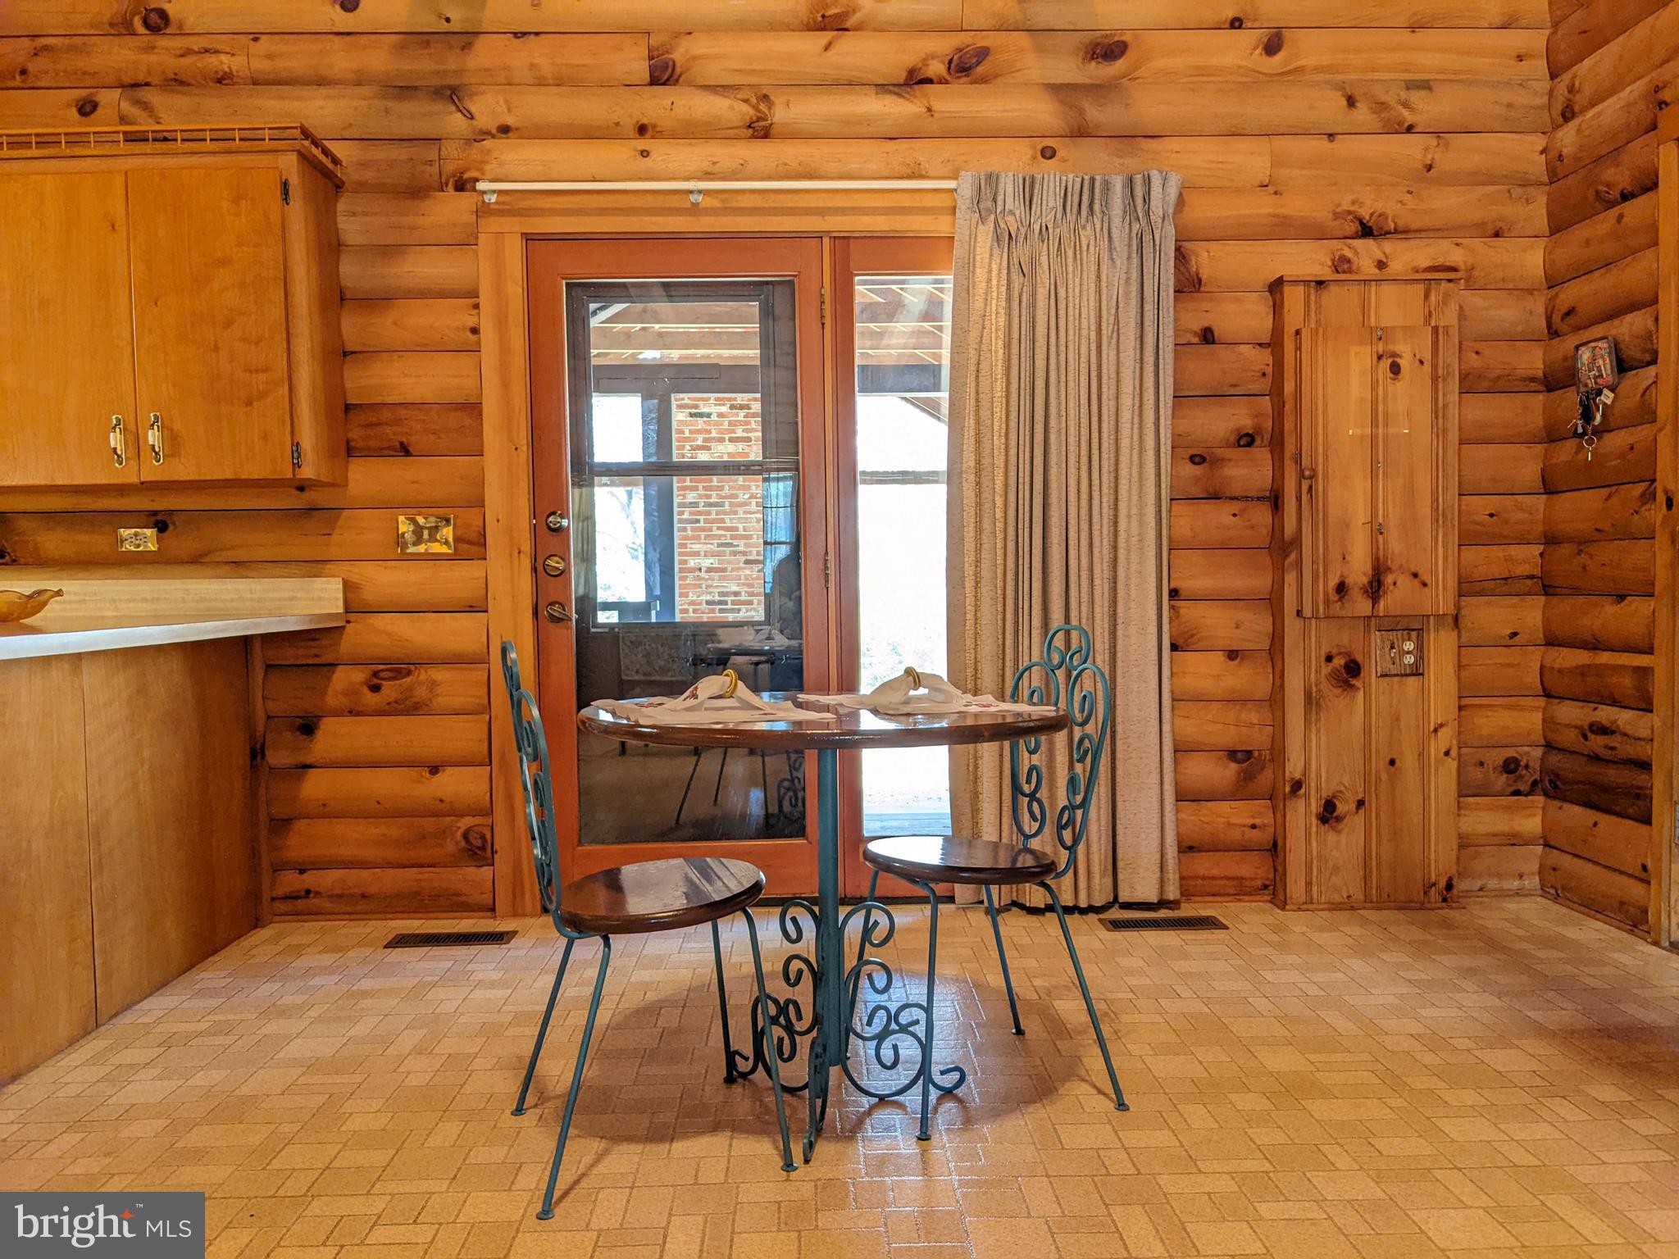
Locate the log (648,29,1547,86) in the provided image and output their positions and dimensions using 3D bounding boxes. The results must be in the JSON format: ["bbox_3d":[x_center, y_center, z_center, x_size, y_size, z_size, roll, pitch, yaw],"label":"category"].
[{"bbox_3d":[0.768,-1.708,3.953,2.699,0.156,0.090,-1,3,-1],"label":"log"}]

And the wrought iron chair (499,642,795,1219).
[{"bbox_3d":[-0.355,0.468,2.341,0.487,0.906,0.437,-2,2,-20],"label":"wrought iron chair"}]

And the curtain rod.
[{"bbox_3d":[-0.041,-1.290,3.846,2.049,0.065,0.090,-1,3,-1],"label":"curtain rod"}]

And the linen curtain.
[{"bbox_3d":[0.671,-0.257,3.901,0.690,2.189,0.141,-1,2,-1],"label":"linen curtain"}]

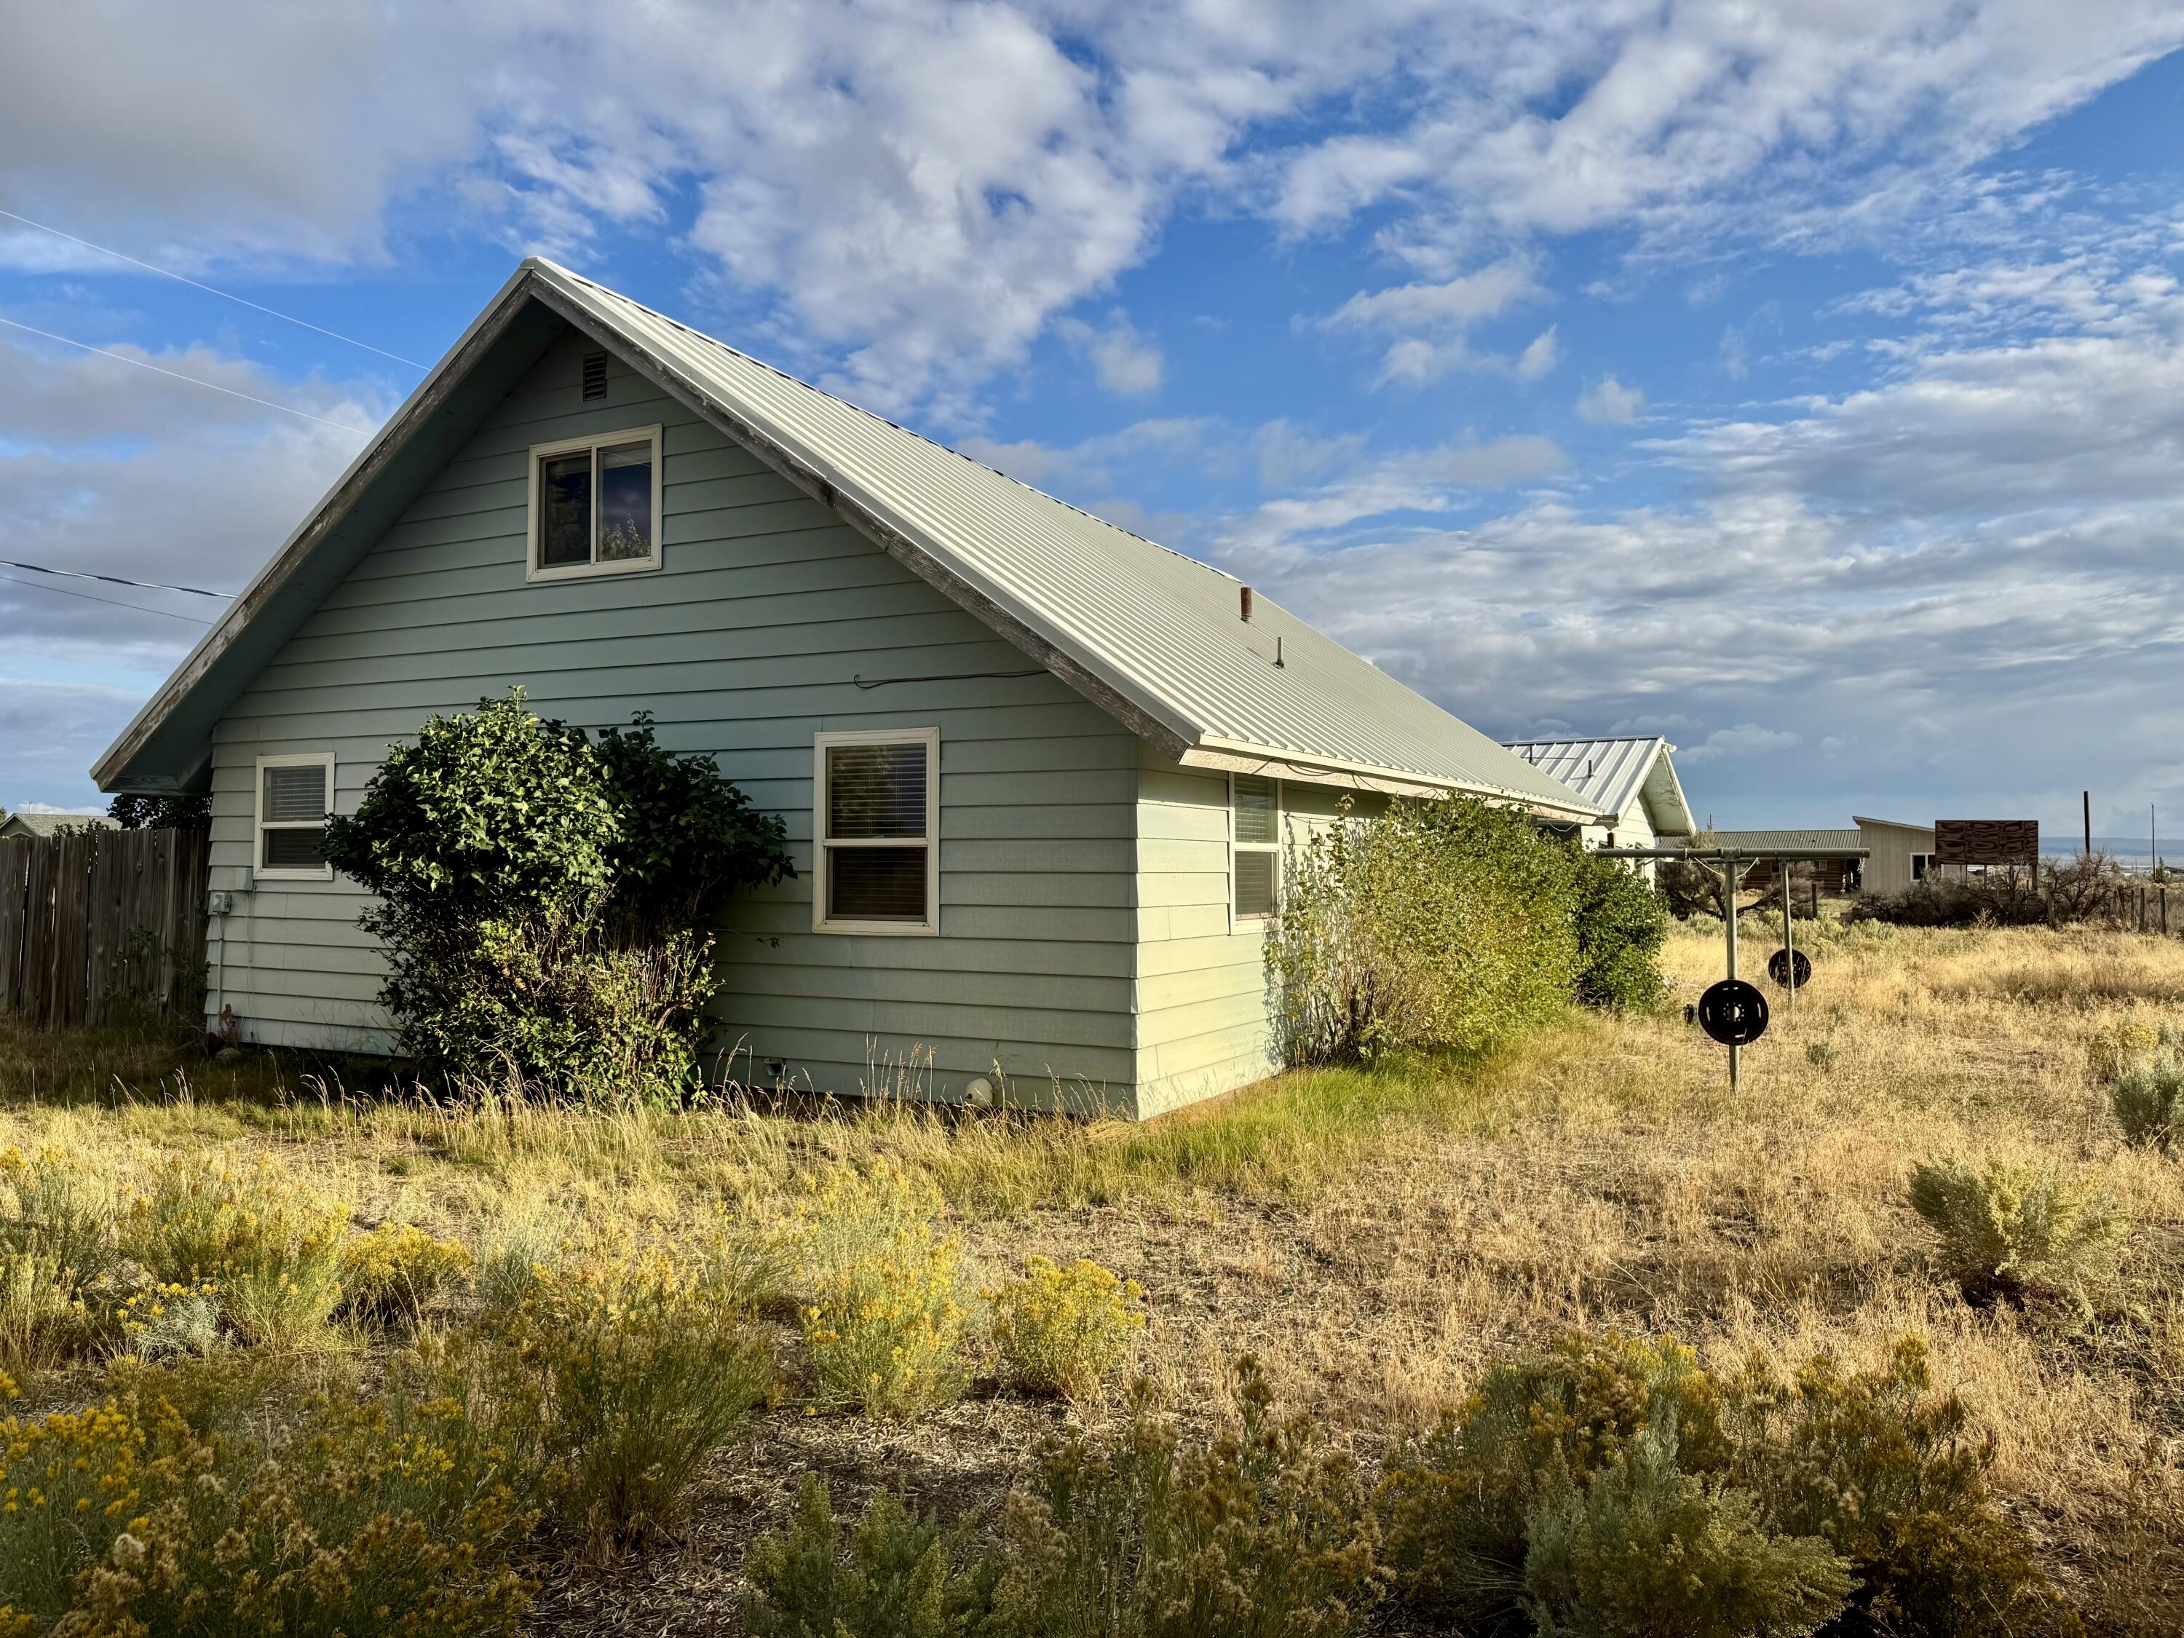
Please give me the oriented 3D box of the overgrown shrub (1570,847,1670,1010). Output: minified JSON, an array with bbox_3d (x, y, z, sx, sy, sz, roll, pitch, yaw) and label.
[{"bbox_3d":[5.338,1.139,15.626,1.450,1.720,1.450,-1,-2,28],"label":"overgrown shrub"}]

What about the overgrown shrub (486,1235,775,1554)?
[{"bbox_3d":[-1.058,1.262,3.474,0.620,0.680,0.580,1,-2,-17],"label":"overgrown shrub"}]

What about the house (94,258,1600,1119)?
[{"bbox_3d":[-0.768,-0.764,15.695,9.723,5.541,12.866,-1,-2,28],"label":"house"}]

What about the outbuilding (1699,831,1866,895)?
[{"bbox_3d":[40.903,2.524,92.059,12.500,3.900,8.500,-1,-2,28],"label":"outbuilding"}]

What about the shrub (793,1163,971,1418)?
[{"bbox_3d":[-0.588,1.289,4.280,0.490,0.680,0.460,0,-2,-8],"label":"shrub"}]

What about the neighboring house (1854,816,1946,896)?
[{"bbox_3d":[44.385,2.065,83.065,5.000,4.300,6.500,-1,-2,28],"label":"neighboring house"}]

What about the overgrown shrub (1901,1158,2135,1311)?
[{"bbox_3d":[3.329,1.431,5.461,0.760,0.500,0.720,-1,-2,31],"label":"overgrown shrub"}]

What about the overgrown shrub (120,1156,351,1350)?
[{"bbox_3d":[-2.690,1.335,4.791,0.700,0.600,0.620,1,-2,-29],"label":"overgrown shrub"}]

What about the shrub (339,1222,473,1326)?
[{"bbox_3d":[-2.278,1.474,5.029,0.420,0.340,0.400,1,-2,-24],"label":"shrub"}]

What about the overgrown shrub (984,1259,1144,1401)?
[{"bbox_3d":[-0.075,1.433,4.365,0.440,0.400,0.420,0,-2,-1],"label":"overgrown shrub"}]

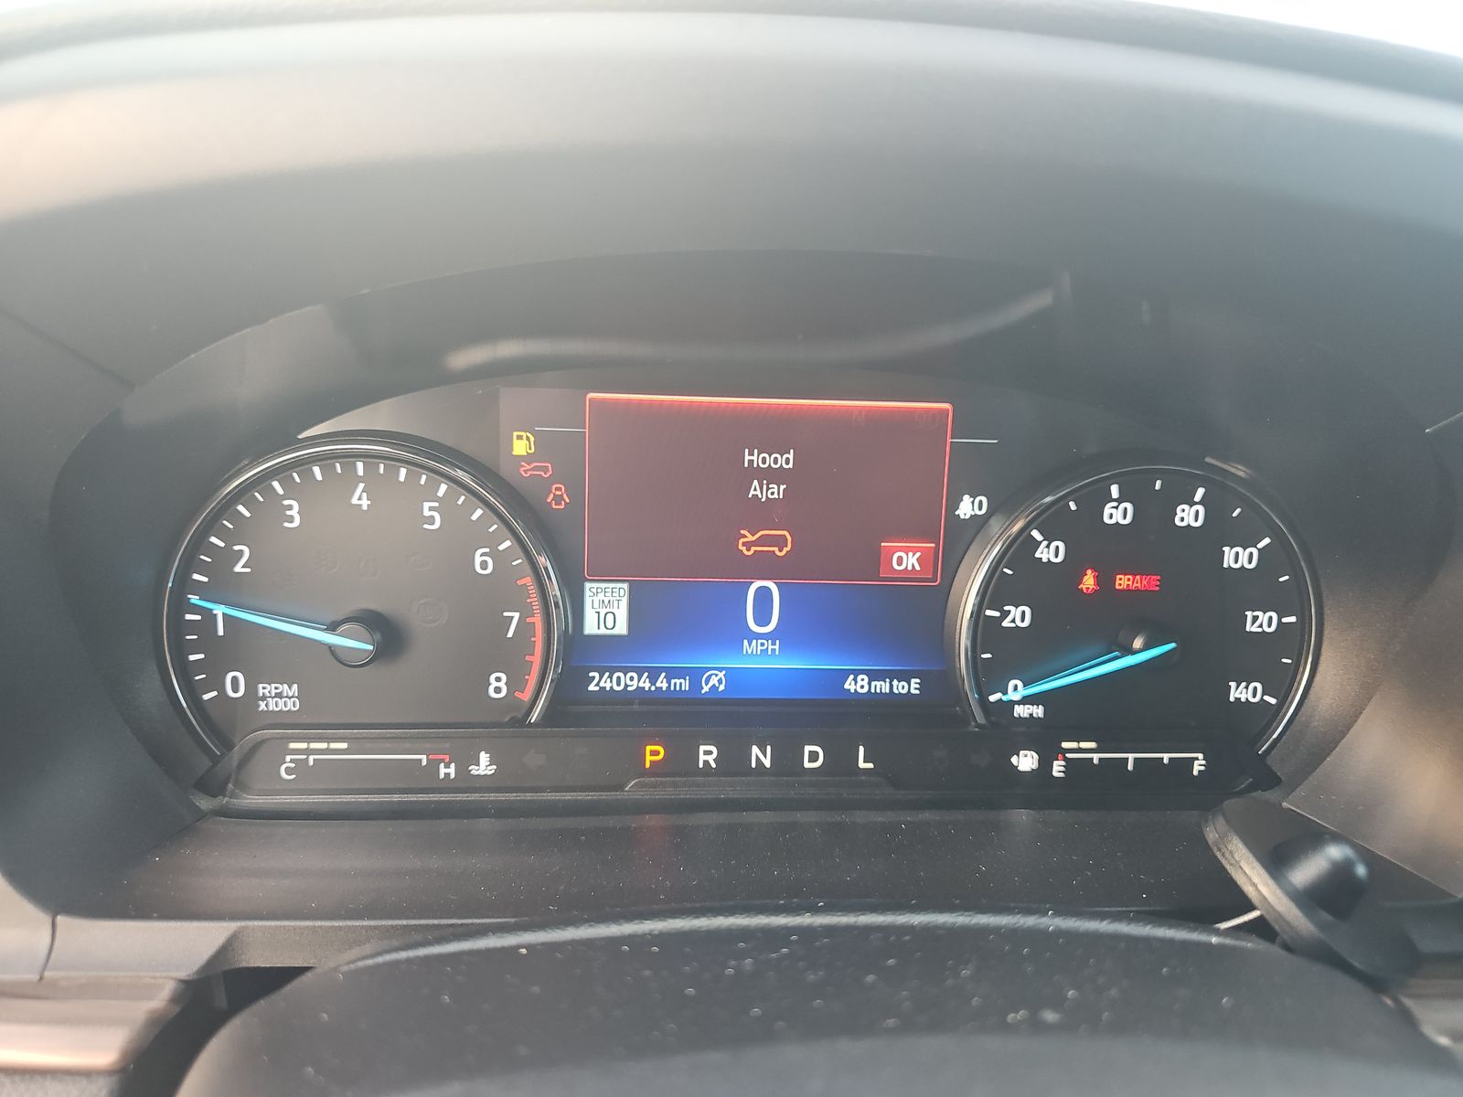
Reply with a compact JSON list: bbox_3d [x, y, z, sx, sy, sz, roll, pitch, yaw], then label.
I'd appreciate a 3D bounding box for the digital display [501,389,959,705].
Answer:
[{"bbox_3d":[0.003,0.001,0.277,0.135,0.088,0.015,1,10,-4],"label":"digital display"}]

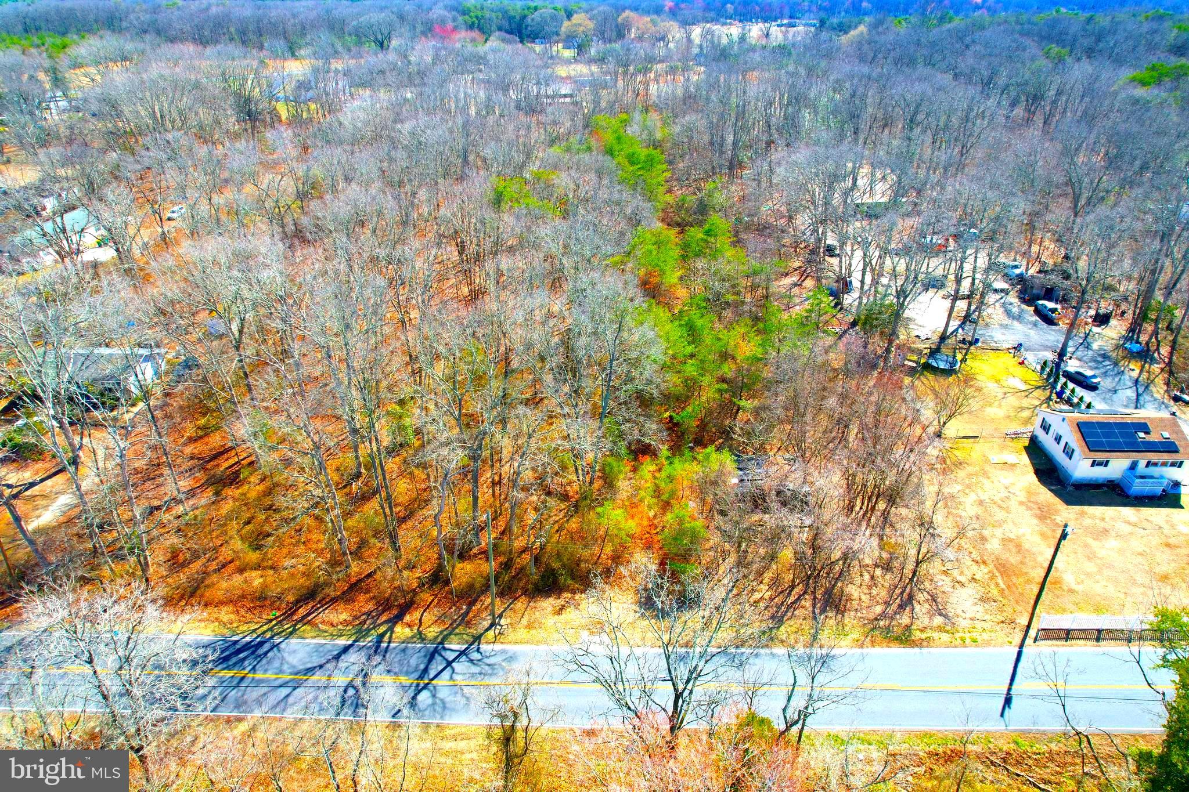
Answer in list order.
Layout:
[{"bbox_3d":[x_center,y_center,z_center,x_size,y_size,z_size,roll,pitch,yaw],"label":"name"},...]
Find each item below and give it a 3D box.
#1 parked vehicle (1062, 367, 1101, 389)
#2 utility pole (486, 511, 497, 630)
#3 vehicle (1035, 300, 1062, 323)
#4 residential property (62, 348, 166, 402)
[{"bbox_3d":[61.350,-2.462,91.427,1.770,1.430,4.600,-9,30,-15],"label":"parked vehicle"},{"bbox_3d":[-7.650,13.002,54.153,0.300,11.060,0.300,0,28,-1],"label":"utility pole"},{"bbox_3d":[68.992,-12.880,110.123,1.880,1.700,5.100,0,28,3],"label":"vehicle"},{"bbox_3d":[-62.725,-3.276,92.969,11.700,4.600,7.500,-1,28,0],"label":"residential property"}]

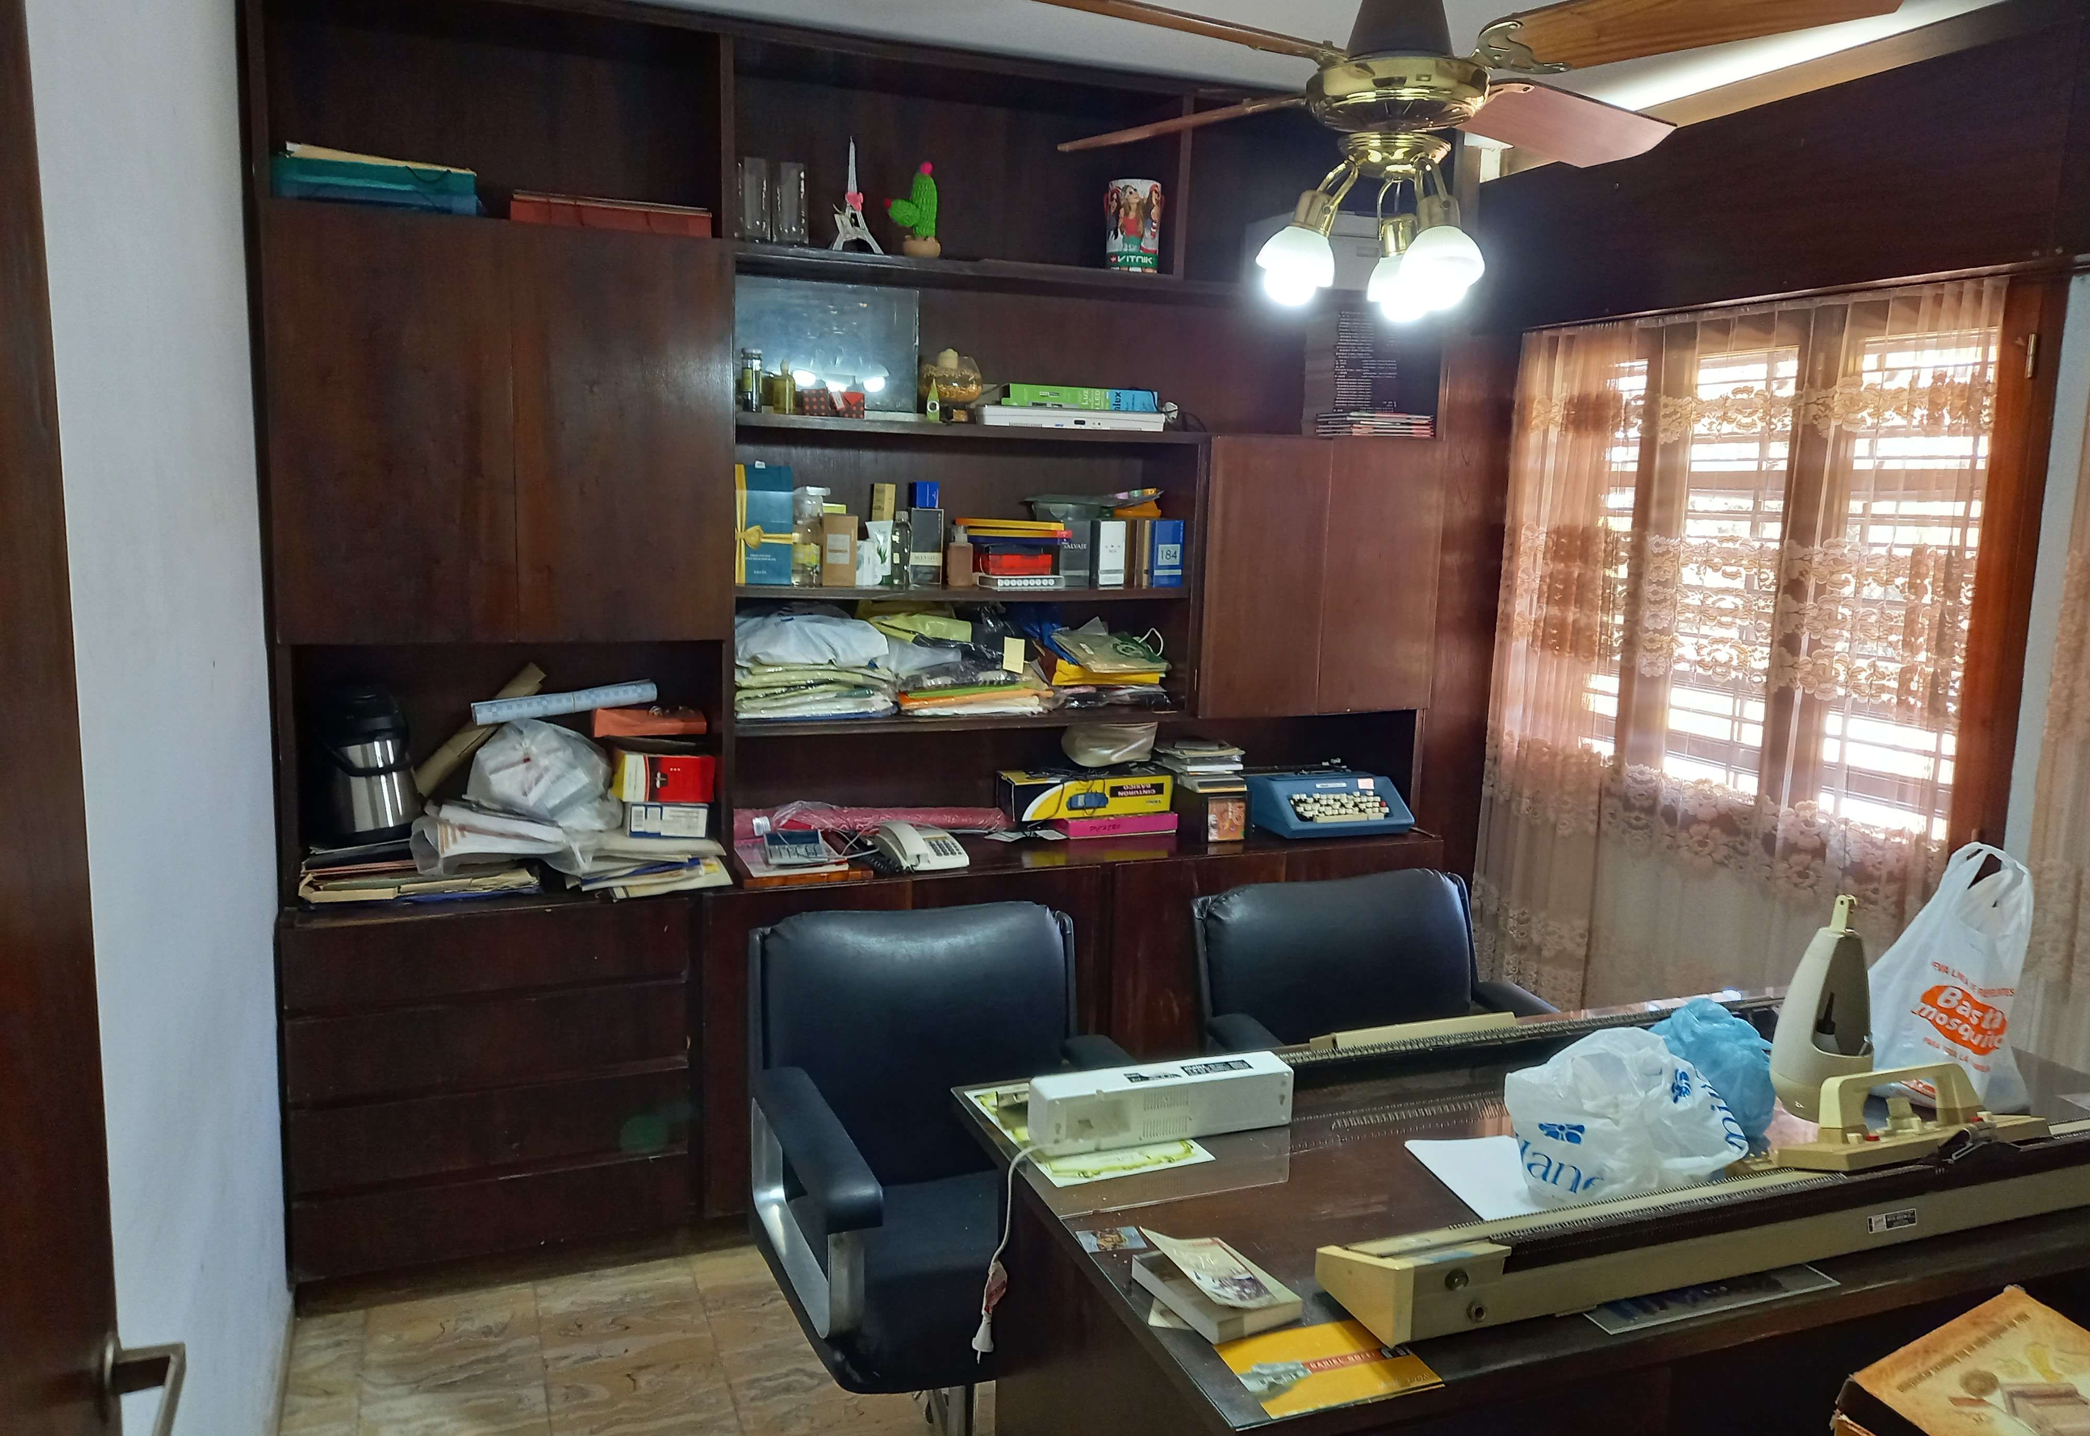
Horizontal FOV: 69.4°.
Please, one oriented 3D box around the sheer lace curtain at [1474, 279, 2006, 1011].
[{"bbox_3d":[1.304,0.079,3.103,0.100,1.815,1.183,-2,9,-21],"label":"sheer lace curtain"}]

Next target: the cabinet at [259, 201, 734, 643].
[{"bbox_3d":[-1.027,-0.537,2.895,0.800,0.757,0.310,-2,10,-22],"label":"cabinet"}]

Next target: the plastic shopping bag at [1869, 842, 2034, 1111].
[{"bbox_3d":[1.247,0.360,2.106,0.201,0.331,0.130,4,9,15],"label":"plastic shopping bag"}]

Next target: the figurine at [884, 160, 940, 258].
[{"bbox_3d":[-0.266,-1.027,3.056,0.121,0.196,0.080,-2,9,-21],"label":"figurine"}]

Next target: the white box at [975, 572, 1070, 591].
[{"bbox_3d":[-0.053,-0.288,3.158,0.148,0.029,0.140,-2,10,-21],"label":"white box"}]

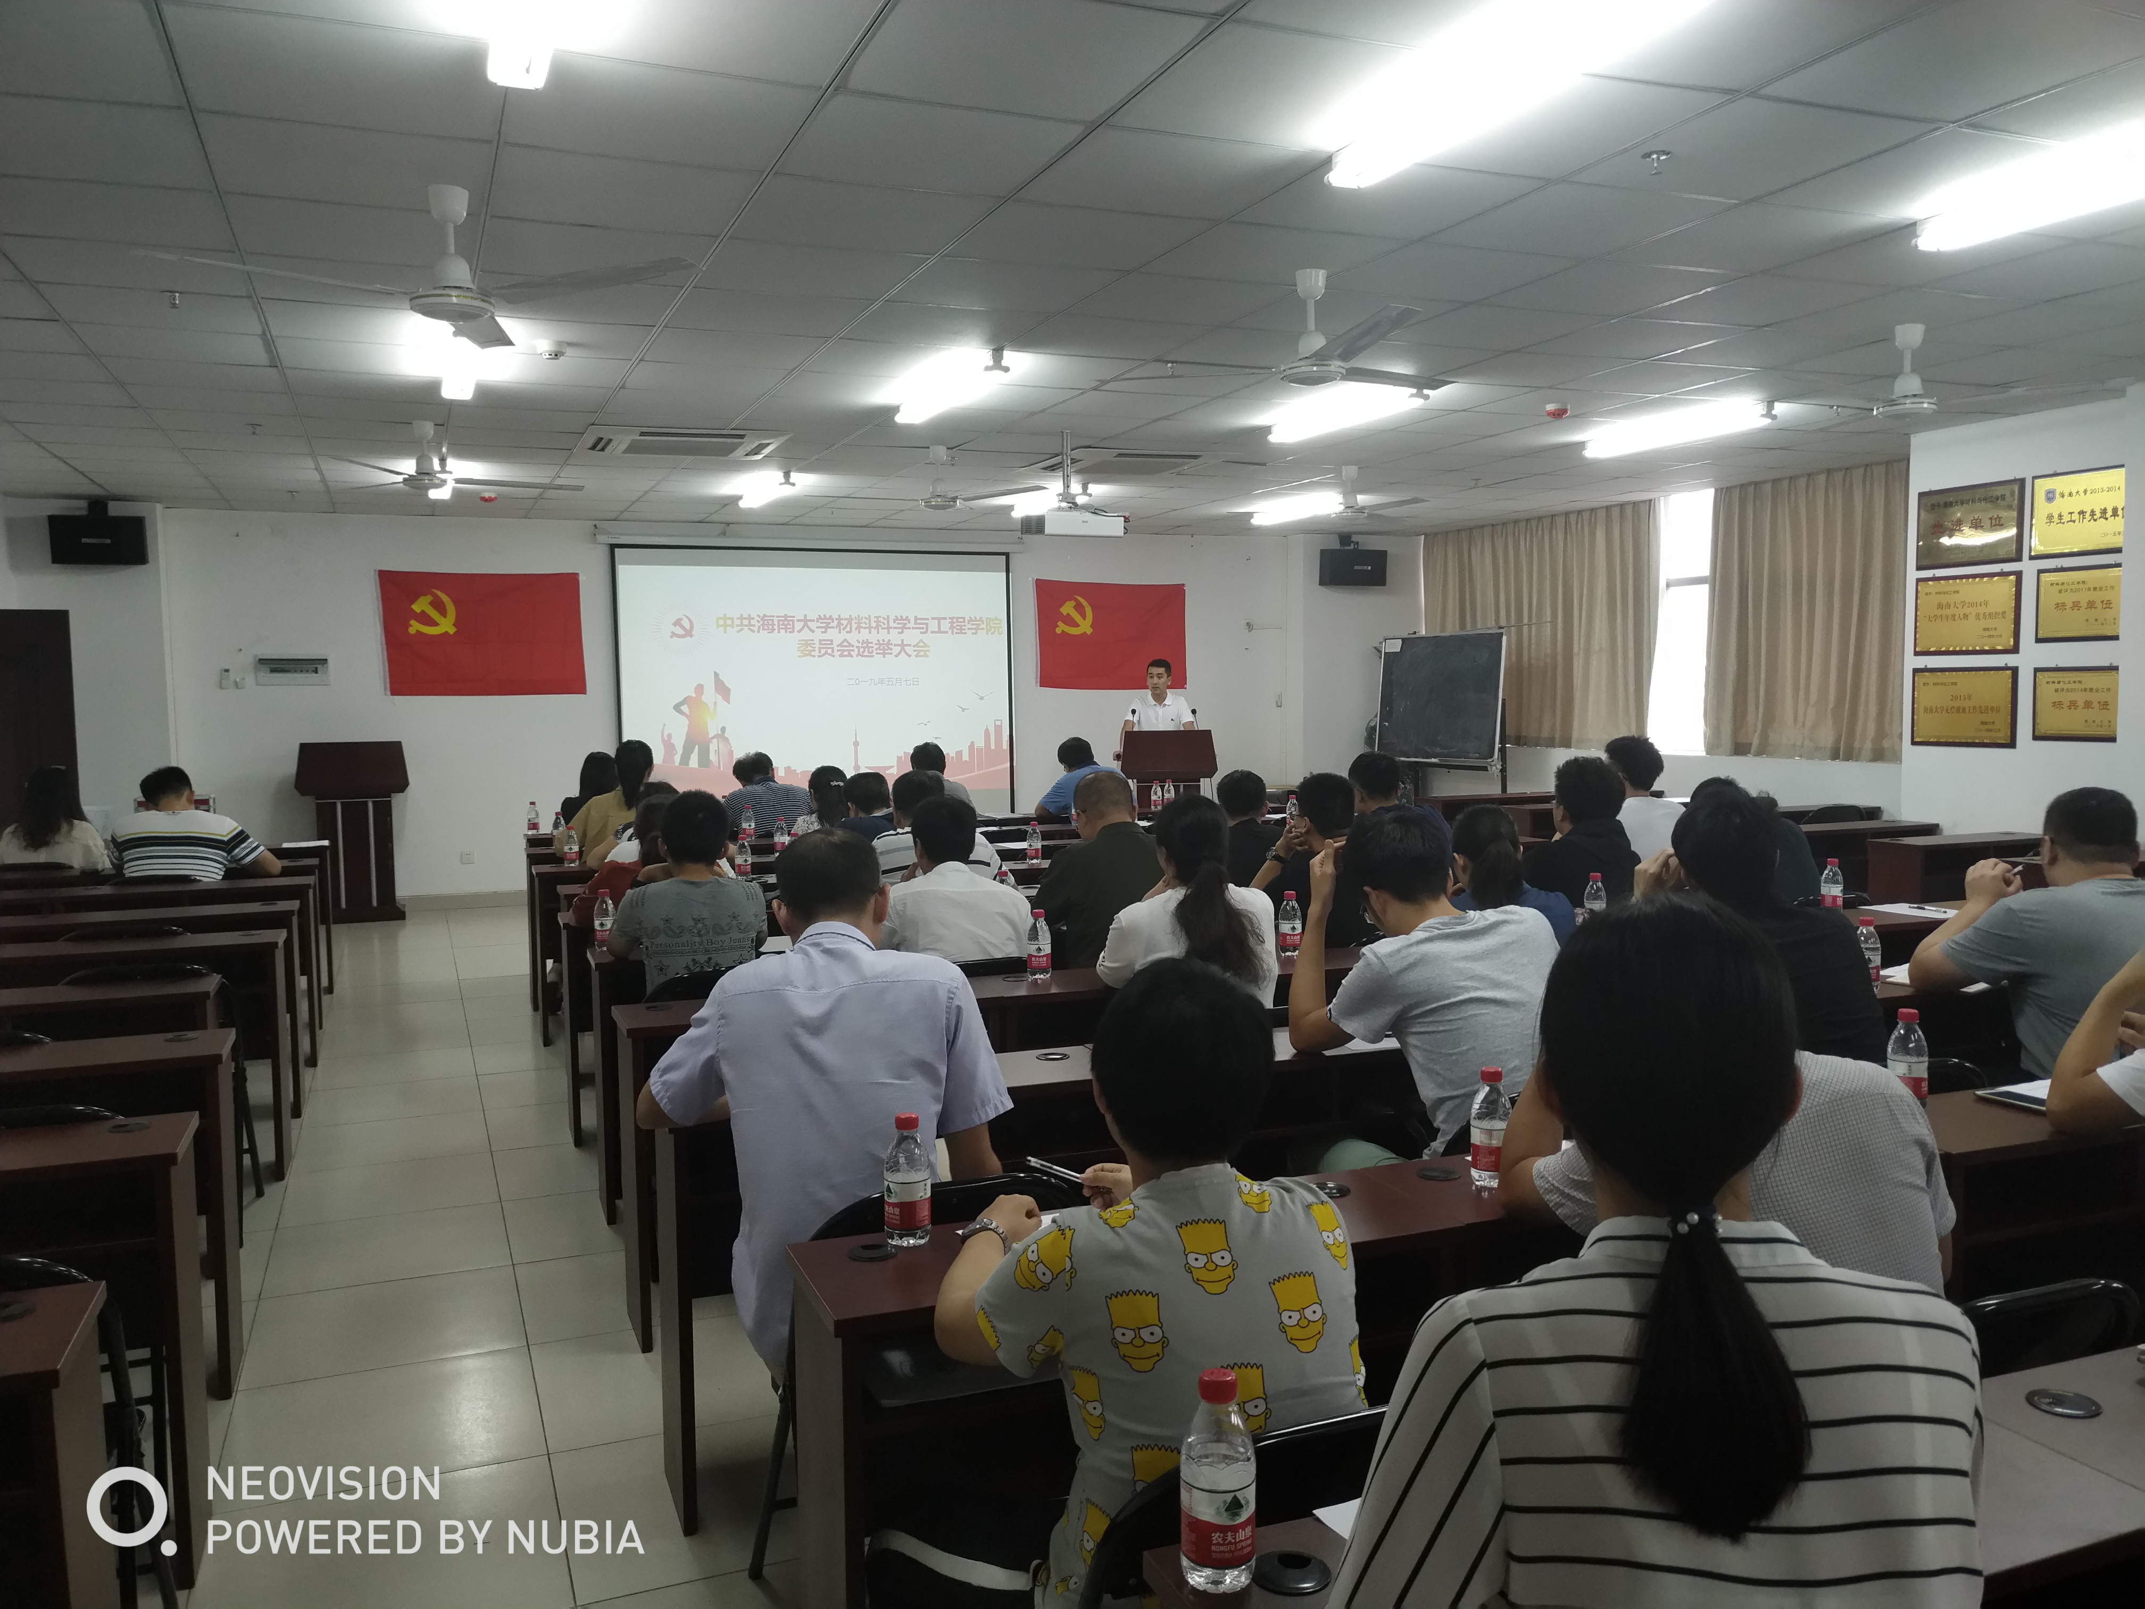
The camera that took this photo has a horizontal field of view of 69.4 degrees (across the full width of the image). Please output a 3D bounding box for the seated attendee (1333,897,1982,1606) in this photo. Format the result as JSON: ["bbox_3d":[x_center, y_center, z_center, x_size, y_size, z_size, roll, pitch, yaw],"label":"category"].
[{"bbox_3d":[0.413,0.734,1.305,0.480,1.360,0.720,-2,5,-13],"label":"seated attendee"}]

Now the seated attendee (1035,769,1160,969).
[{"bbox_3d":[0.083,0.545,5.035,0.520,1.300,0.750,-2,4,-23],"label":"seated attendee"}]

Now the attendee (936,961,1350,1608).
[{"bbox_3d":[0.071,0.790,1.996,0.510,1.230,0.700,-2,5,-25],"label":"attendee"}]

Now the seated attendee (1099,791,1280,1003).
[{"bbox_3d":[0.265,0.603,4.064,0.480,1.270,0.750,-3,5,-23],"label":"seated attendee"}]

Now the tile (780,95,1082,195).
[{"bbox_3d":[-0.334,-1.537,3.616,0.610,0.018,0.600,-3,5,-23],"label":"tile"}]

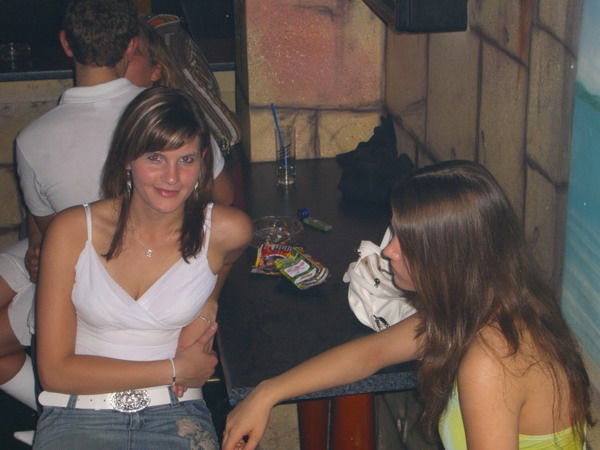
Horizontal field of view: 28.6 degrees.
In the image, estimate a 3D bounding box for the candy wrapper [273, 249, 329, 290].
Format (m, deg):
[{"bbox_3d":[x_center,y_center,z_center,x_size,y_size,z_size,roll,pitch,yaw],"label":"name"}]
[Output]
[{"bbox_3d":[0.001,0.100,2.569,0.078,0.022,0.125,-24,37,-27],"label":"candy wrapper"}]

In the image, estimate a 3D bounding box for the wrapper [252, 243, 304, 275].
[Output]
[{"bbox_3d":[-0.049,0.084,2.628,0.098,0.023,0.135,3,26,9],"label":"wrapper"}]

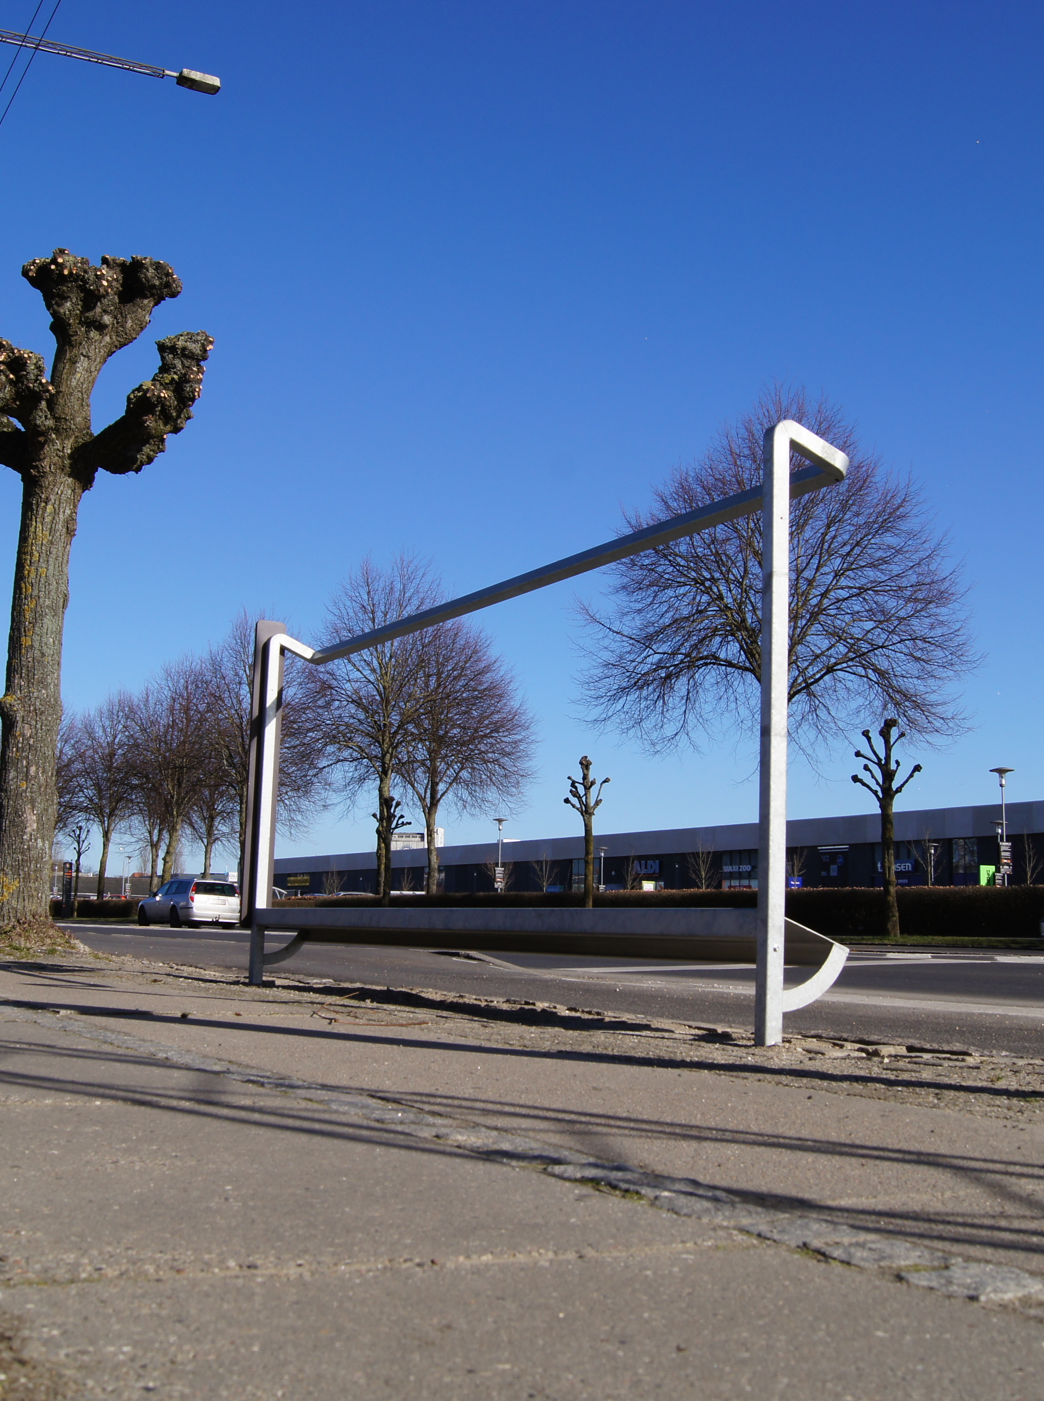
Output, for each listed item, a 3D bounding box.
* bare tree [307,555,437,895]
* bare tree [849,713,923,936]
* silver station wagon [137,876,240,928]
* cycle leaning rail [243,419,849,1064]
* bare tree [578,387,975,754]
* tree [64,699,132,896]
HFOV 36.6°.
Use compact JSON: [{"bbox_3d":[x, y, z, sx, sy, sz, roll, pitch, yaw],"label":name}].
[{"bbox_3d":[-4.852,1.264,51.170,5.151,11.962,5.666,2,-8,-5],"label":"bare tree"},{"bbox_3d":[6.412,2.229,27.826,1.216,3.912,1.216,-1,-8,13],"label":"bare tree"},{"bbox_3d":[-10.057,6.128,47.600,1.810,1.480,4.780,6,-10,-32],"label":"silver station wagon"},{"bbox_3d":[-0.169,0.210,4.617,0.238,1.330,3.110,7,-10,-28],"label":"cycle leaning rail"},{"bbox_3d":[5.456,-0.960,33.874,8.367,12.029,7.948,0,-8,9],"label":"bare tree"},{"bbox_3d":[-21.725,5.486,80.460,4.131,11.223,4.544,3,-8,-14],"label":"tree"}]

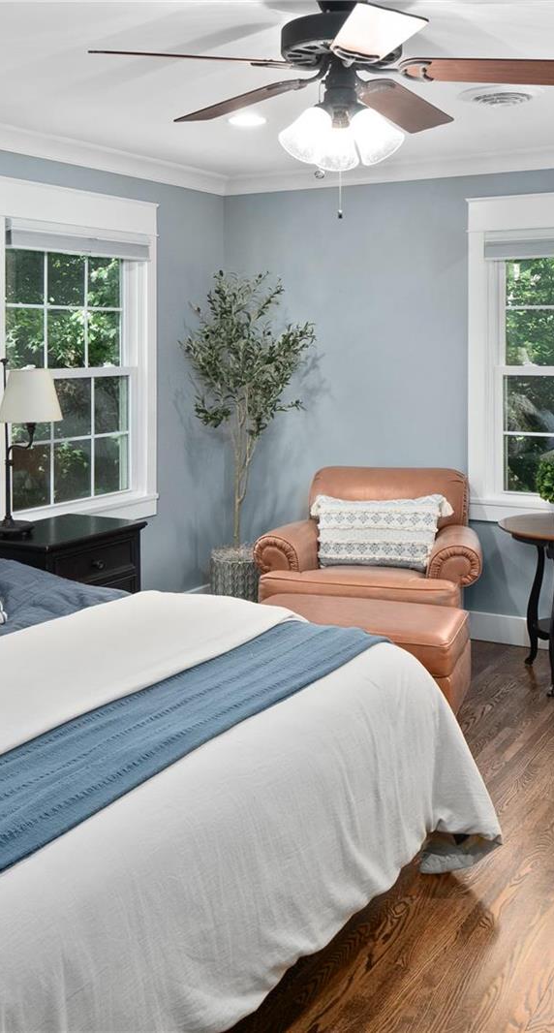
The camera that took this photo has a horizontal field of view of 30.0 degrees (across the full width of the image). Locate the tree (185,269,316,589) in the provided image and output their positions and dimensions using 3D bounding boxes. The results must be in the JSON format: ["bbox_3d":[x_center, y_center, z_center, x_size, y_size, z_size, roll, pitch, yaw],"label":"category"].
[{"bbox_3d":[-0.150,-0.332,5.350,0.690,1.870,0.660,0,8,0],"label":"tree"}]

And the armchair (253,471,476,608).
[{"bbox_3d":[0.460,0.252,4.850,0.980,0.870,0.900,3,8,18],"label":"armchair"}]

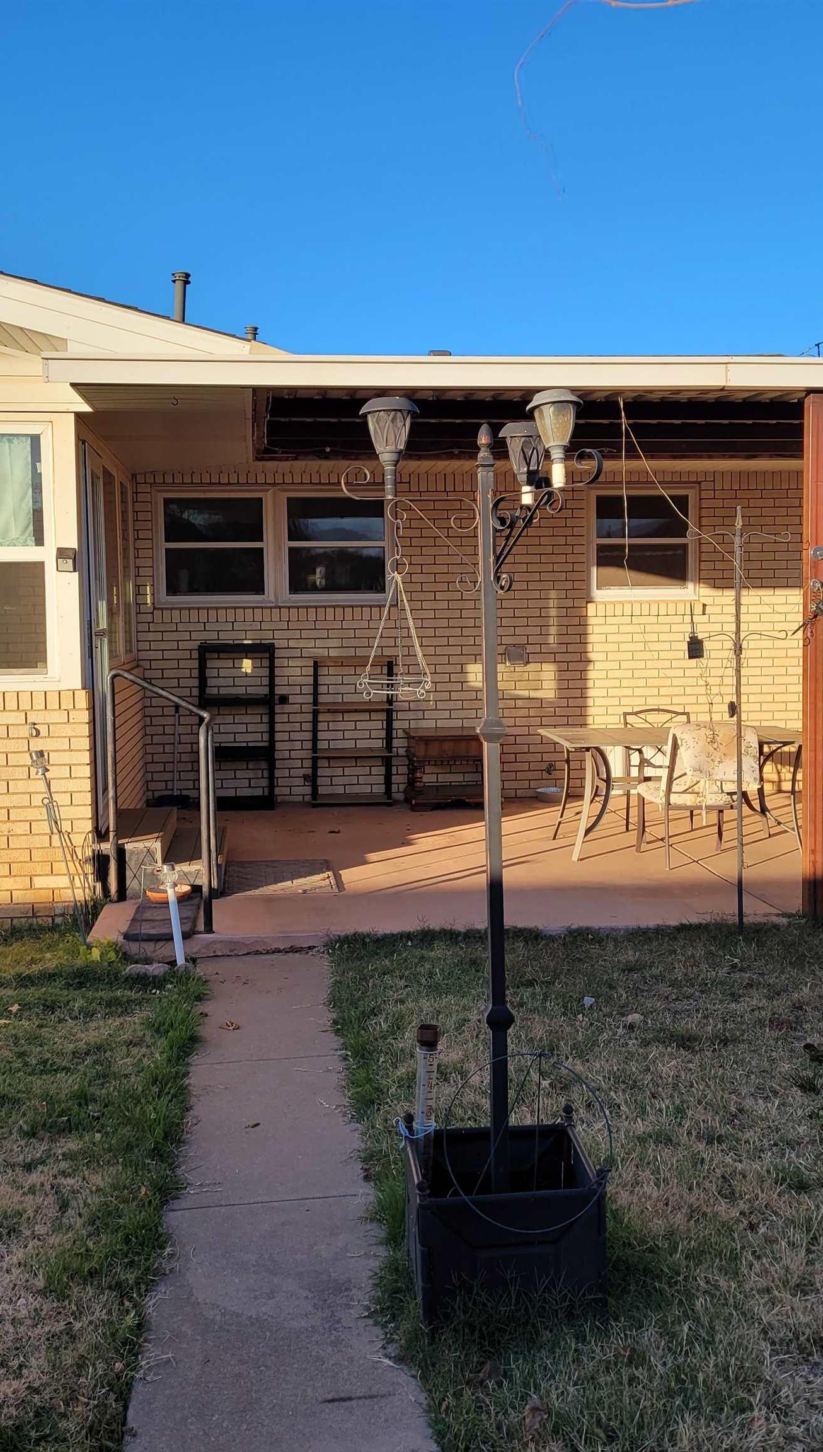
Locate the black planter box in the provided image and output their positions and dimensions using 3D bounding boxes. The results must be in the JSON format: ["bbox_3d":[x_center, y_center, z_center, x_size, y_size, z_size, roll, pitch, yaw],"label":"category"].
[{"bbox_3d":[0.211,1.170,3.454,0.410,0.300,0.420,-1,4,-4],"label":"black planter box"}]

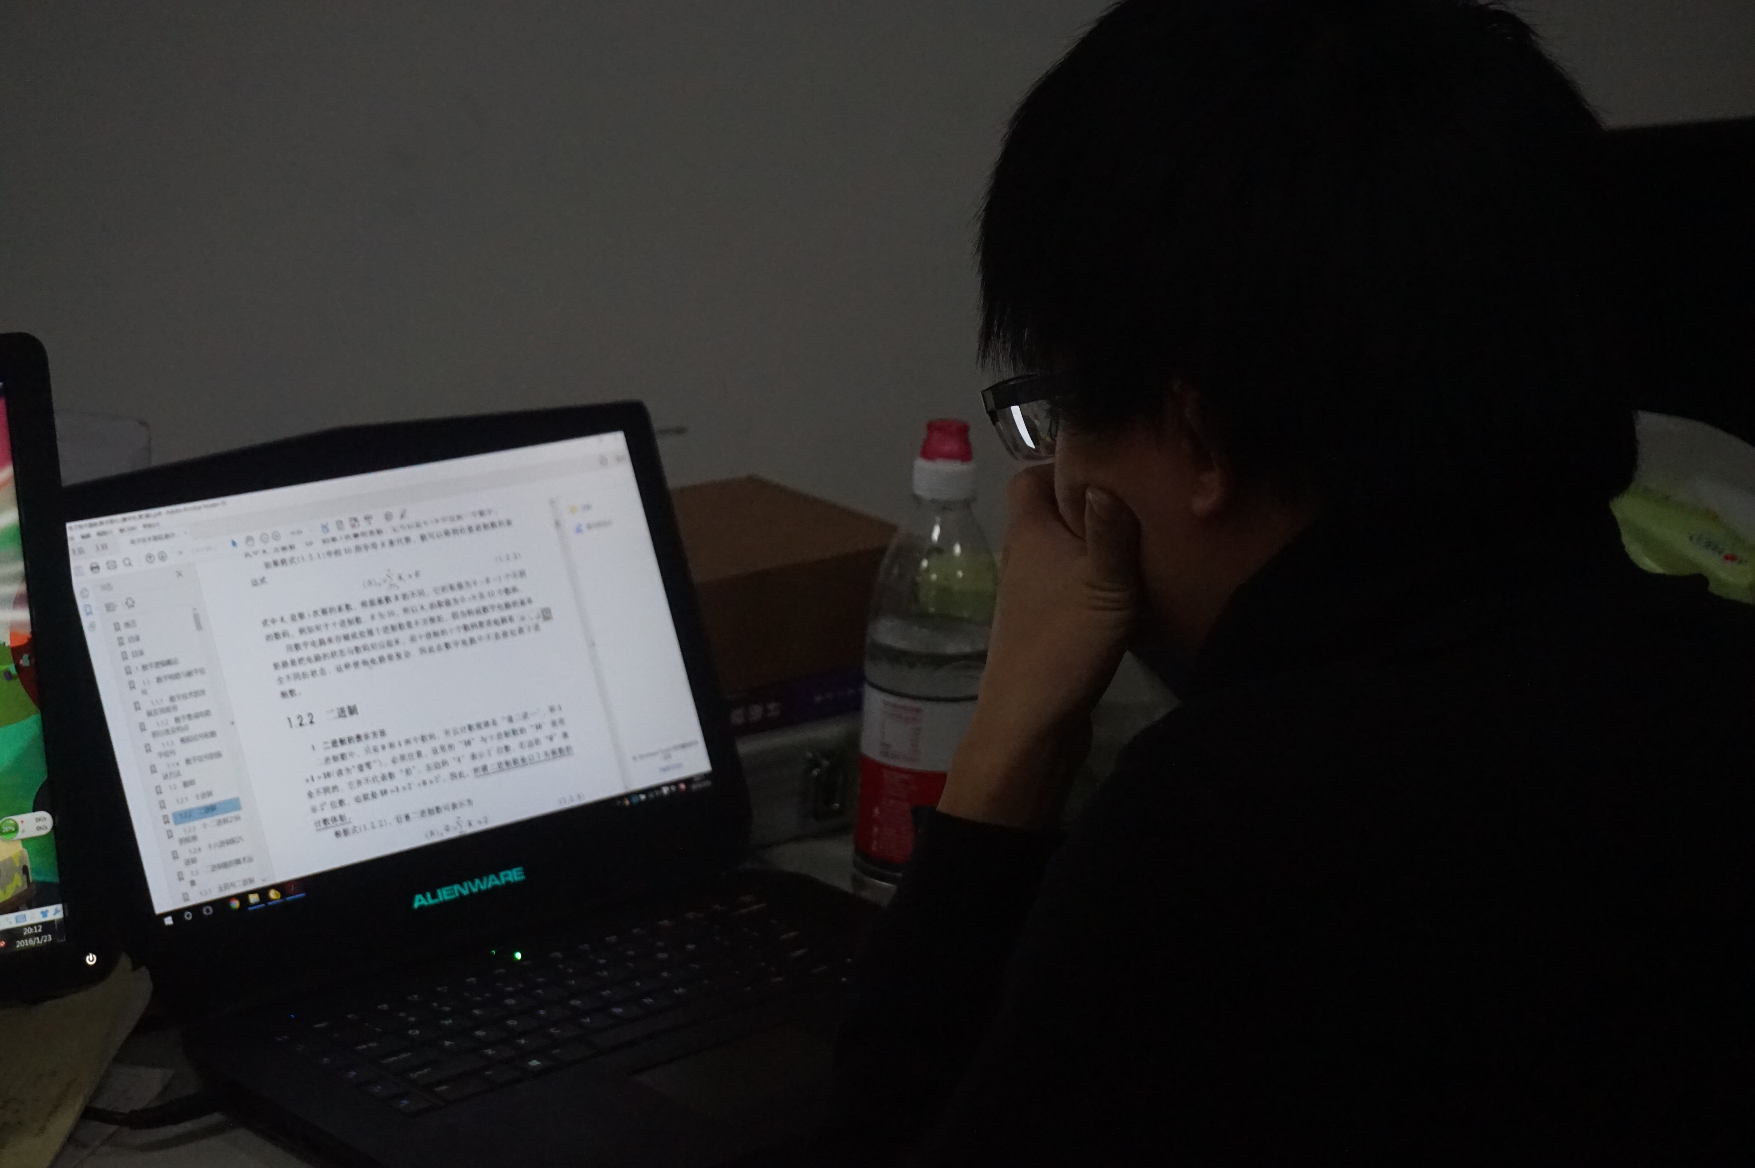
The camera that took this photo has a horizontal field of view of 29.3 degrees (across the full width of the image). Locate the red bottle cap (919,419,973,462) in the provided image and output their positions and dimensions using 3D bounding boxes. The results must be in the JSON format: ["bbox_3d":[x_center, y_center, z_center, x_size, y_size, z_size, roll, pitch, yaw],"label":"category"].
[{"bbox_3d":[0.035,-0.073,1.720,0.026,0.019,0.026,4,16,0],"label":"red bottle cap"}]

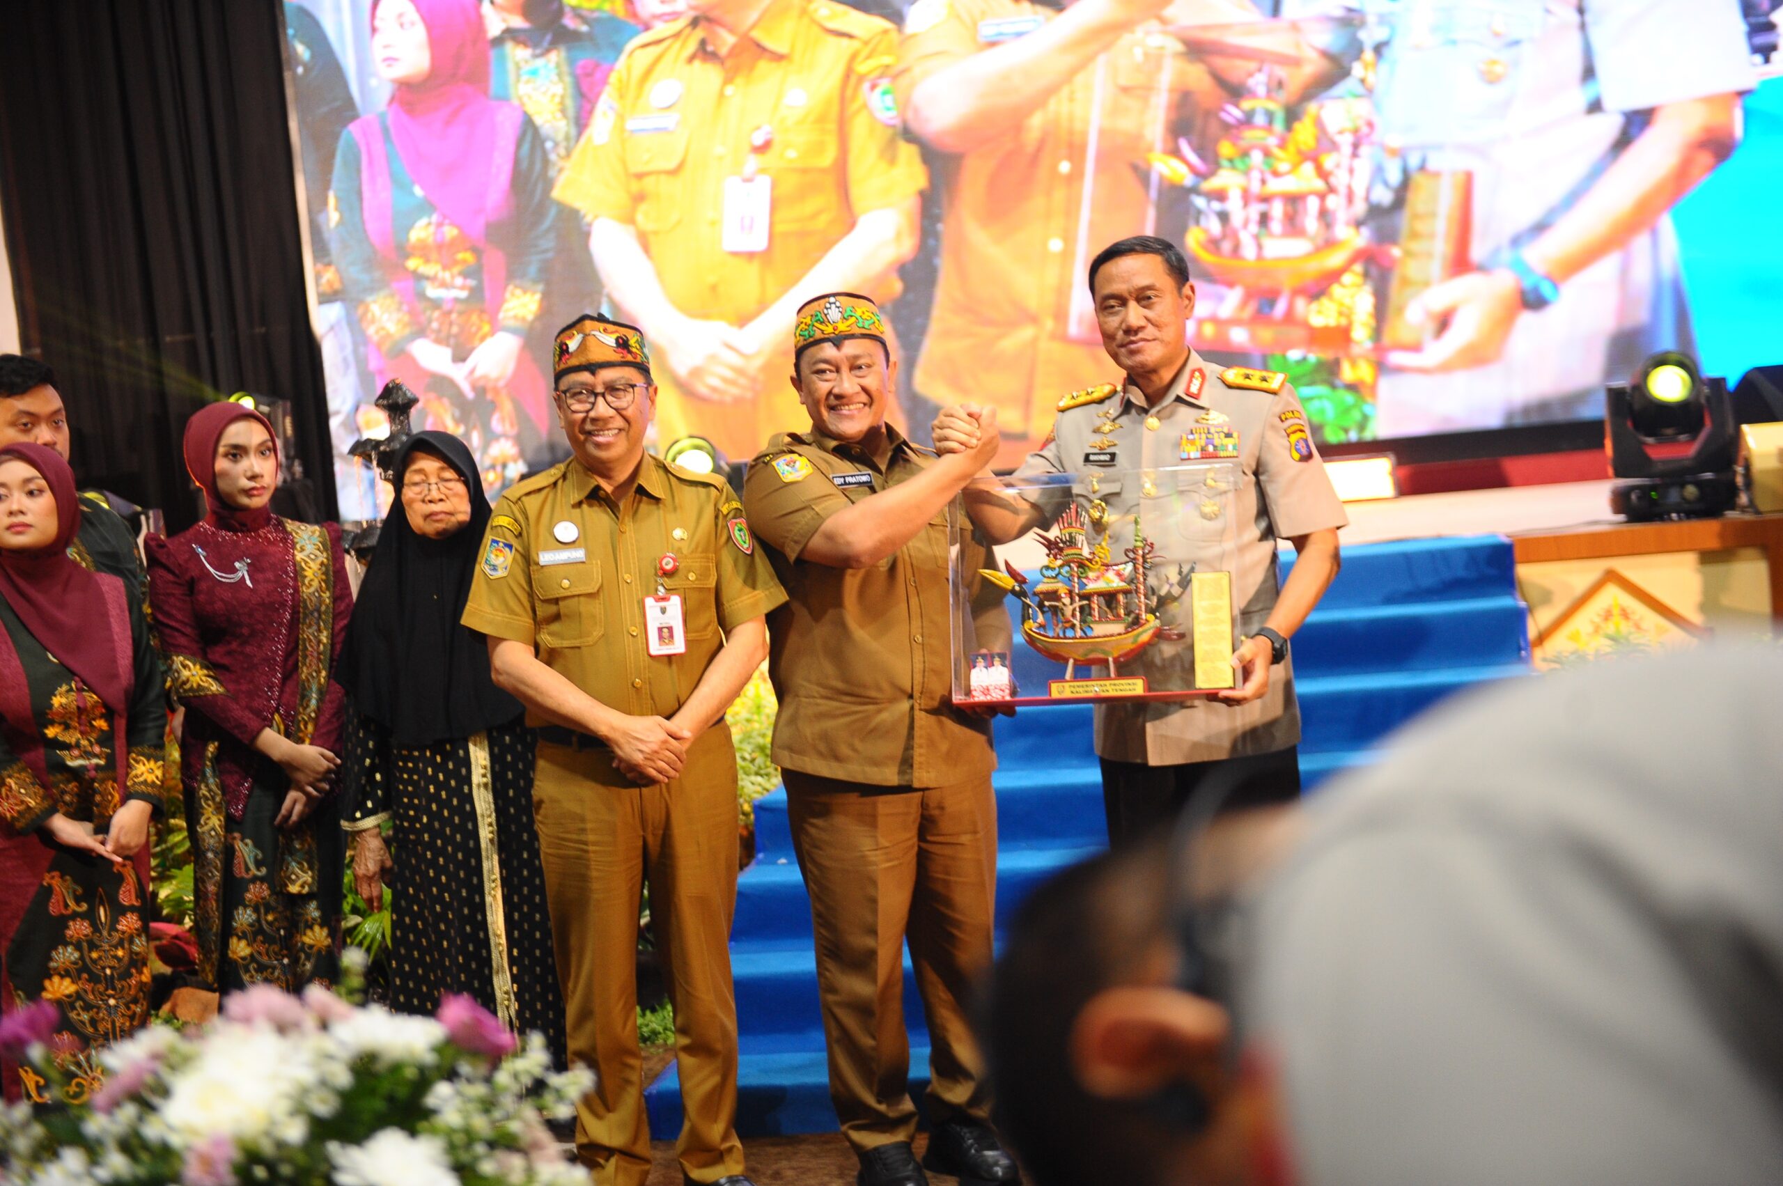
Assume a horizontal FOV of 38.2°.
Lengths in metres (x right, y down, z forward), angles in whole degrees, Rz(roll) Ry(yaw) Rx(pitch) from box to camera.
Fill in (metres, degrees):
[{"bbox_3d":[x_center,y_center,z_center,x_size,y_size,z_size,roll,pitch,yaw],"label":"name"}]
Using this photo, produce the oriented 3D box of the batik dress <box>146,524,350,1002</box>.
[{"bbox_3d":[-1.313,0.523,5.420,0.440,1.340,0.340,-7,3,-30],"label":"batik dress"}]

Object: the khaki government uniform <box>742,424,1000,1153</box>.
[{"bbox_3d":[-0.025,0.379,4.950,0.500,1.410,0.400,-6,3,-18],"label":"khaki government uniform"}]

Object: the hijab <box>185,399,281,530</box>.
[{"bbox_3d":[-1.384,-0.264,5.400,0.200,0.270,0.240,-7,3,-36],"label":"hijab"}]

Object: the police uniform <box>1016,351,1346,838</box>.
[{"bbox_3d":[0.582,0.291,4.920,0.580,1.430,0.420,-4,3,22],"label":"police uniform"}]

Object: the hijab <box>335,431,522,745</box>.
[{"bbox_3d":[-0.933,-0.007,5.250,0.400,0.650,0.340,-6,3,-18],"label":"hijab"}]

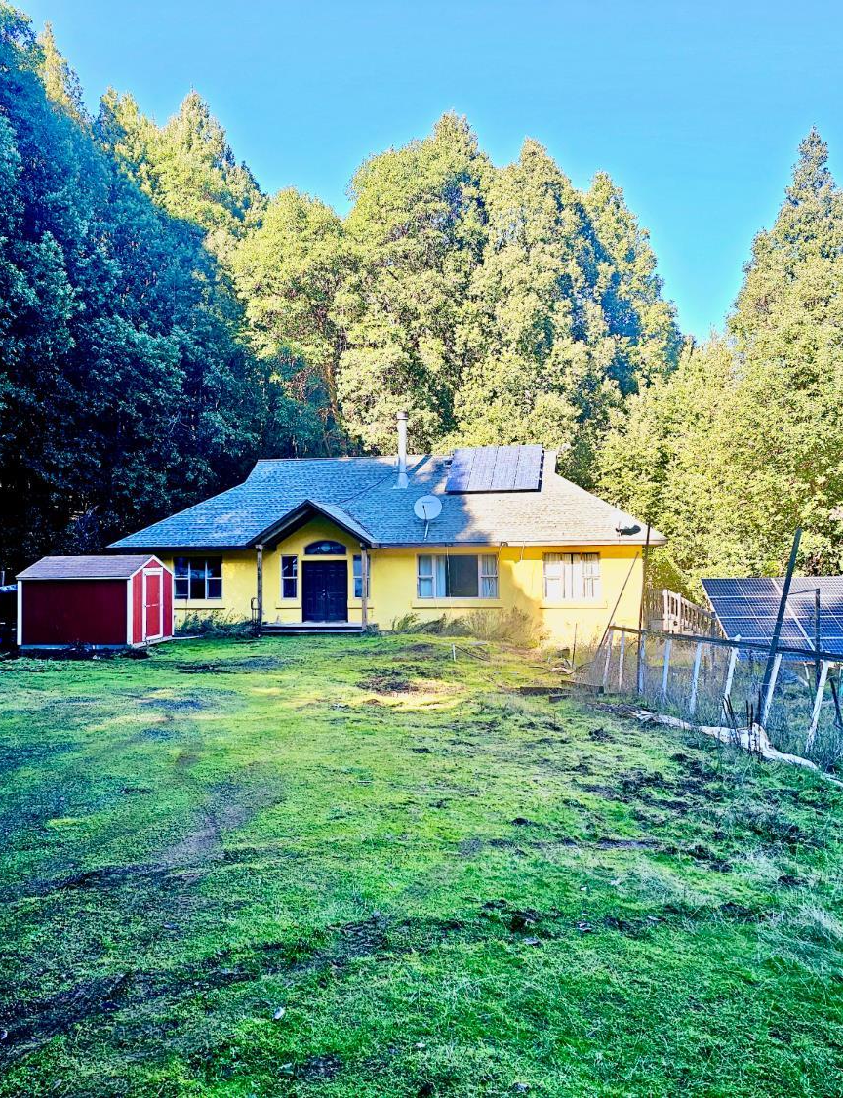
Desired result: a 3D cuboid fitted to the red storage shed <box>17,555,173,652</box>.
[{"bbox_3d":[-8.877,1.442,26.810,3.253,2.471,2.917,-1,-1,8],"label":"red storage shed"}]

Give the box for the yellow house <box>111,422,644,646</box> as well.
[{"bbox_3d":[-0.693,-0.306,36.229,18.407,6.552,11.090,-1,-1,11],"label":"yellow house"}]

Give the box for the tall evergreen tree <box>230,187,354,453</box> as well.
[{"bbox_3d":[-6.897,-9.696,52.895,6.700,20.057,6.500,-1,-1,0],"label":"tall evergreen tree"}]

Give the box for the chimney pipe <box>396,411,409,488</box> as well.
[{"bbox_3d":[-0.668,-3.562,34.787,0.430,2.705,0.430,-1,-1,0],"label":"chimney pipe"}]

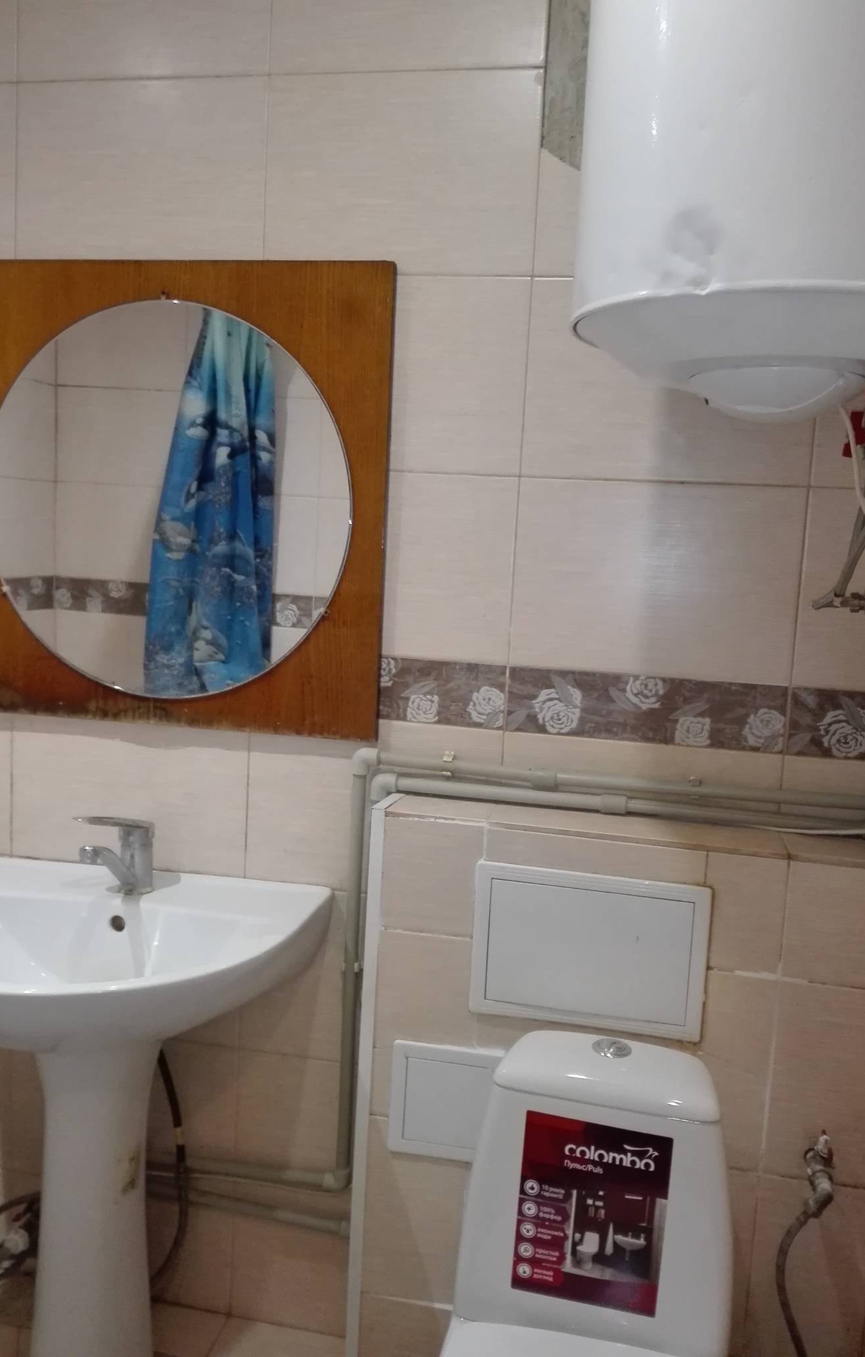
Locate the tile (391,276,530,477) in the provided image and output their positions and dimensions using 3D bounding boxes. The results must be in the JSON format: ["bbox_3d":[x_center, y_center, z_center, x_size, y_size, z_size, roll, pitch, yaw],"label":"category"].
[{"bbox_3d":[-0.061,-0.448,1.558,0.400,0.276,0.010,4,7,10],"label":"tile"}]

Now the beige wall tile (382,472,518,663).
[{"bbox_3d":[-0.076,-0.171,1.592,0.399,0.276,0.009,4,7,10],"label":"beige wall tile"}]

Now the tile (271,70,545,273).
[{"bbox_3d":[-0.046,-0.725,1.526,0.399,0.276,0.009,4,7,10],"label":"tile"}]

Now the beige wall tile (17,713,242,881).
[{"bbox_3d":[-0.491,0.170,1.710,0.400,0.276,0.010,4,7,10],"label":"beige wall tile"}]

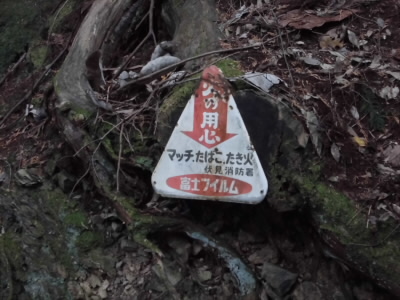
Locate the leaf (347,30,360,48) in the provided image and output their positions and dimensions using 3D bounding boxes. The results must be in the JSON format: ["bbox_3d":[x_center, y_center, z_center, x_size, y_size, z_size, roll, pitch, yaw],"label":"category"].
[{"bbox_3d":[0.506,-0.364,3.580,0.029,0.018,0.082,-15,55,-11],"label":"leaf"}]

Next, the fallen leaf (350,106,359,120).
[{"bbox_3d":[0.484,-0.114,3.400,0.020,0.012,0.056,-10,54,-7],"label":"fallen leaf"}]

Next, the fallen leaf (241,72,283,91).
[{"bbox_3d":[0.194,-0.213,3.430,0.134,0.030,0.086,12,40,14],"label":"fallen leaf"}]

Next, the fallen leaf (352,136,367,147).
[{"bbox_3d":[0.488,-0.025,3.320,0.048,0.015,0.026,30,59,20],"label":"fallen leaf"}]

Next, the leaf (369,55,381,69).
[{"bbox_3d":[0.564,-0.285,3.500,0.027,0.015,0.067,30,59,21],"label":"leaf"}]

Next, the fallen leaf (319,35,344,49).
[{"bbox_3d":[0.433,-0.358,3.580,0.083,0.025,0.060,0,53,0],"label":"fallen leaf"}]

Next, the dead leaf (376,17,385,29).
[{"bbox_3d":[0.604,-0.425,3.630,0.022,0.012,0.054,-14,54,-10],"label":"dead leaf"}]

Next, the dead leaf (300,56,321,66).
[{"bbox_3d":[0.358,-0.287,3.520,0.066,0.015,0.038,20,43,24],"label":"dead leaf"}]

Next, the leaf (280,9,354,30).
[{"bbox_3d":[0.398,-0.446,3.680,0.265,0.040,0.100,-7,39,-8],"label":"leaf"}]

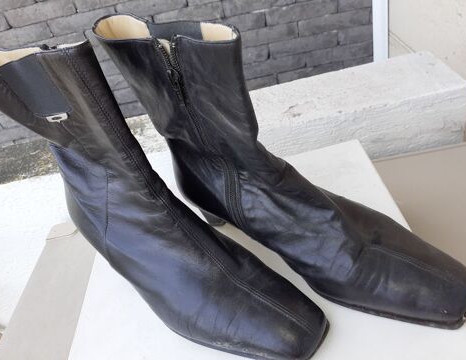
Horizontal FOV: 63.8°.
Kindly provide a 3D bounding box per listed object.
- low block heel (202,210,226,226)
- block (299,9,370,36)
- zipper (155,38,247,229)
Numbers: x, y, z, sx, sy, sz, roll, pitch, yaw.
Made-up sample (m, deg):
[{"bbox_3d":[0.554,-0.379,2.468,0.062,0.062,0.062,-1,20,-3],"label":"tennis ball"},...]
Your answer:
[{"bbox_3d":[-0.017,0.024,0.428,0.039,0.028,0.042,20,52,37],"label":"low block heel"},{"bbox_3d":[0.288,-0.475,1.099,0.200,0.048,0.090,-10,40,9],"label":"block"},{"bbox_3d":[-0.018,-0.025,0.311,0.042,0.192,0.021,20,52,37],"label":"zipper"}]

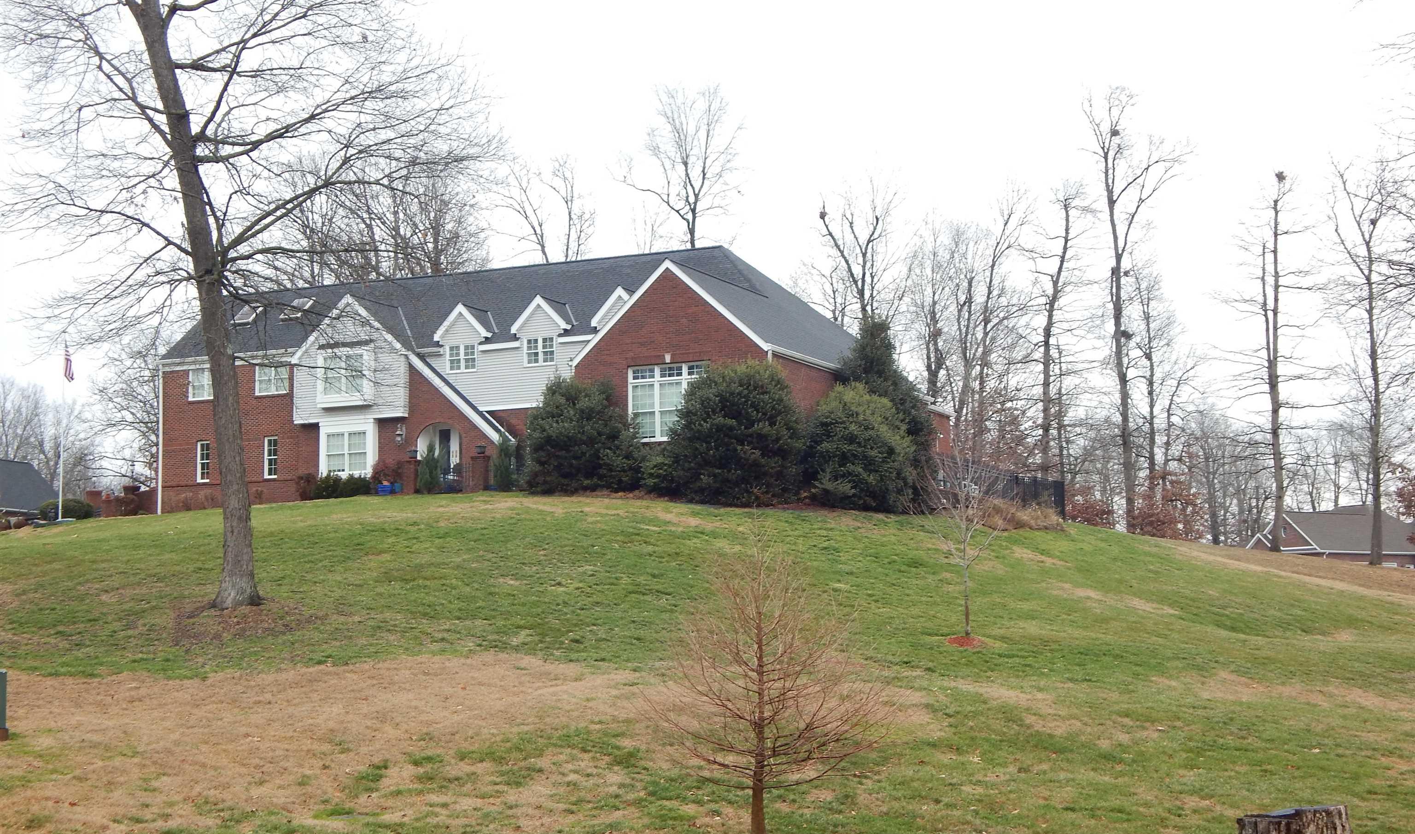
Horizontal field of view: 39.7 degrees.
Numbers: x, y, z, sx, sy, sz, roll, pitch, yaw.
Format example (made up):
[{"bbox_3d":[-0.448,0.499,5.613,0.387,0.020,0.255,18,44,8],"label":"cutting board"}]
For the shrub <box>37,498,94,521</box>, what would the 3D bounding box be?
[{"bbox_3d":[-23.573,3.389,72.054,2.069,0.975,1.800,-1,-6,0],"label":"shrub"}]

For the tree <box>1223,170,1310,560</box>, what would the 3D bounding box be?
[{"bbox_3d":[21.072,-2.187,74.812,3.294,14.678,3.294,-1,-6,0],"label":"tree"}]

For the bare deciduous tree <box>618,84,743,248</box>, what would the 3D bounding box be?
[{"bbox_3d":[-1.297,-4.491,88.191,5.490,21.517,5.490,-1,-6,0],"label":"bare deciduous tree"}]

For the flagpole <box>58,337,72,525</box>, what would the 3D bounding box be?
[{"bbox_3d":[-22.924,0.459,70.364,0.552,6.577,0.350,-1,-6,0],"label":"flagpole"}]

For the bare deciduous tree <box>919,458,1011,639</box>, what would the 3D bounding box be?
[{"bbox_3d":[3.598,1.776,27.648,1.286,2.677,1.286,-1,-6,0],"label":"bare deciduous tree"}]

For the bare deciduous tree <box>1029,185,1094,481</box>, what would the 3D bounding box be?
[{"bbox_3d":[15.791,-2.540,88.921,3.024,16.636,3.024,-1,-6,0],"label":"bare deciduous tree"}]

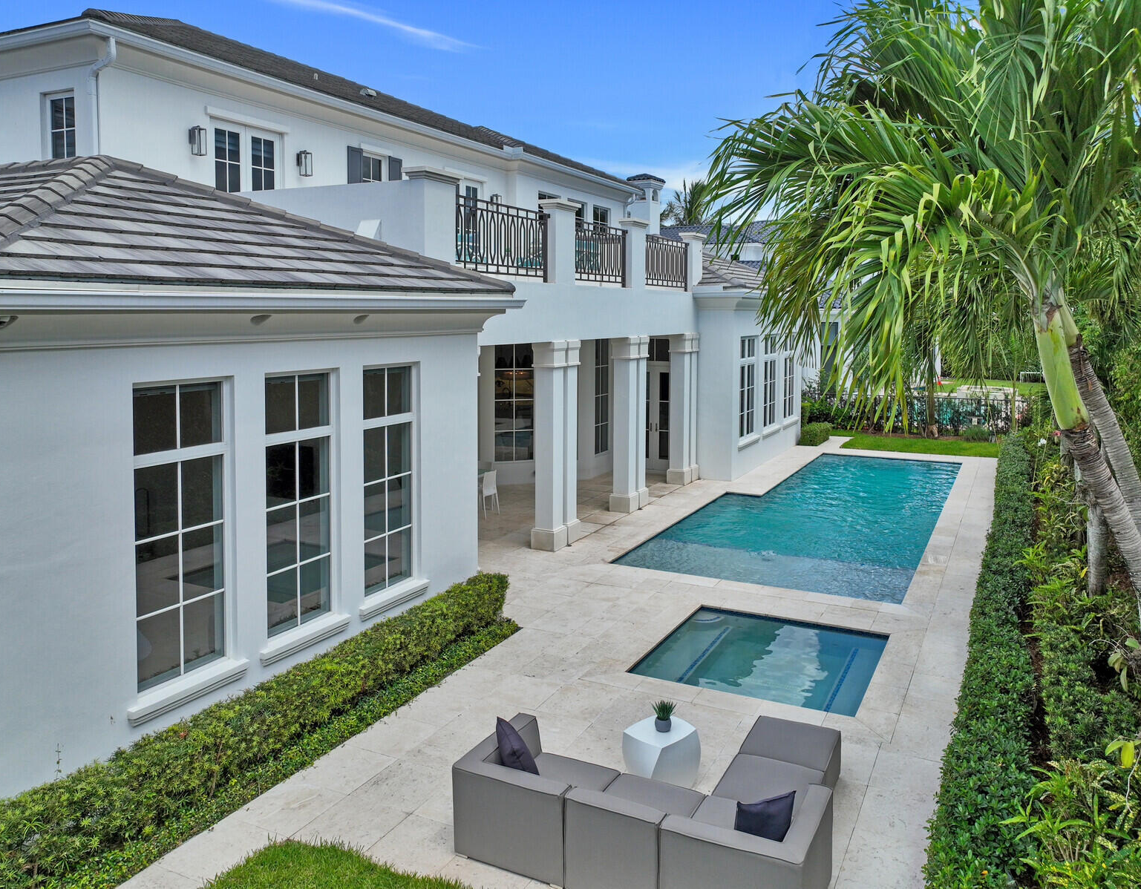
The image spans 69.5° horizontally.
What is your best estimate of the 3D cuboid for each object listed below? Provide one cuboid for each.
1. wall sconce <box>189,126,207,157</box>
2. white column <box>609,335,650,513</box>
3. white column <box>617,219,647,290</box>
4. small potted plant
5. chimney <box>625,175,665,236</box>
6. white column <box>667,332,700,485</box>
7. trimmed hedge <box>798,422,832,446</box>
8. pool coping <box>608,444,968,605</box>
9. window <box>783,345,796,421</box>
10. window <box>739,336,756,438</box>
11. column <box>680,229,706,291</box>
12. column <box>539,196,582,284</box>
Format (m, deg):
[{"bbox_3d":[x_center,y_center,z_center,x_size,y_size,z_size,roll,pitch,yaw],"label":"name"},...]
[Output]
[{"bbox_3d":[-5.592,-4.555,12.306,0.230,0.410,0.140,5,10,28],"label":"wall sconce"},{"bbox_3d":[1.110,-0.401,15.582,0.425,3.269,0.882,4,10,28],"label":"white column"},{"bbox_3d":[1.158,-3.492,15.117,0.378,1.224,0.720,4,10,28],"label":"white column"},{"bbox_3d":[0.749,2.183,6.613,0.180,0.235,0.180,0,9,0],"label":"small potted plant"},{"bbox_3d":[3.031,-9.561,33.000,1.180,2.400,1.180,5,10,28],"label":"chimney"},{"bbox_3d":[2.495,-0.799,18.076,0.425,3.269,0.882,4,10,28],"label":"white column"},{"bbox_3d":[7.166,-0.335,24.167,0.660,0.510,1.650,5,10,28],"label":"trimmed hedge"},{"bbox_3d":[5.108,1.304,16.246,4.068,0.400,11.304,4,10,28],"label":"pool coping"},{"bbox_3d":[6.001,-1.875,22.563,0.120,2.300,1.200,5,10,28],"label":"window"},{"bbox_3d":[4.146,-1.353,19.114,0.120,2.270,1.250,5,10,28],"label":"window"},{"bbox_3d":[2.680,-3.929,17.861,0.378,1.206,0.720,4,10,28],"label":"column"},{"bbox_3d":[-0.154,-3.088,12.630,0.320,1.200,0.720,5,10,28],"label":"column"}]

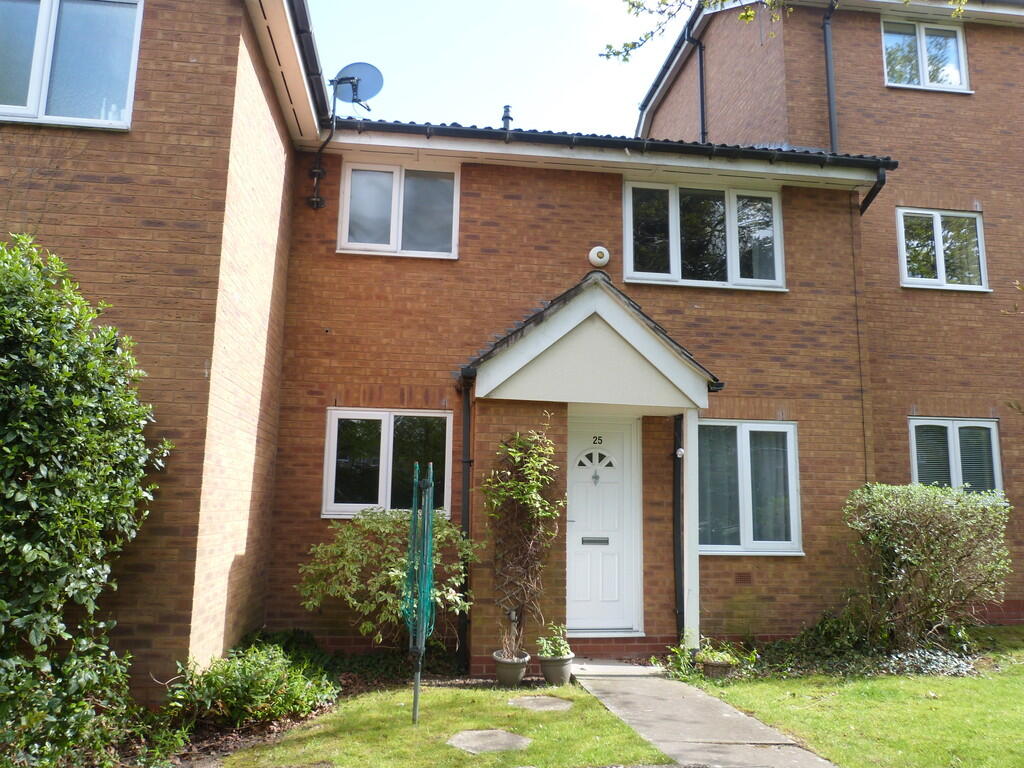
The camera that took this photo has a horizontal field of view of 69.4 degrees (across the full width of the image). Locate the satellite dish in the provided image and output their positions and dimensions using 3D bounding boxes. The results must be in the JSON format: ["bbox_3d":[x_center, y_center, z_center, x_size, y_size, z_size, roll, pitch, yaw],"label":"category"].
[{"bbox_3d":[-1.492,-2.874,7.156,0.490,0.420,0.270,-1,-9,9],"label":"satellite dish"}]

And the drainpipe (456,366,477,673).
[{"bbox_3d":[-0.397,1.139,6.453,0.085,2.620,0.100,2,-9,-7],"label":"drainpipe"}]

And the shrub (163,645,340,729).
[{"bbox_3d":[-1.574,1.861,4.643,0.950,0.460,0.750,2,-9,-7],"label":"shrub"}]

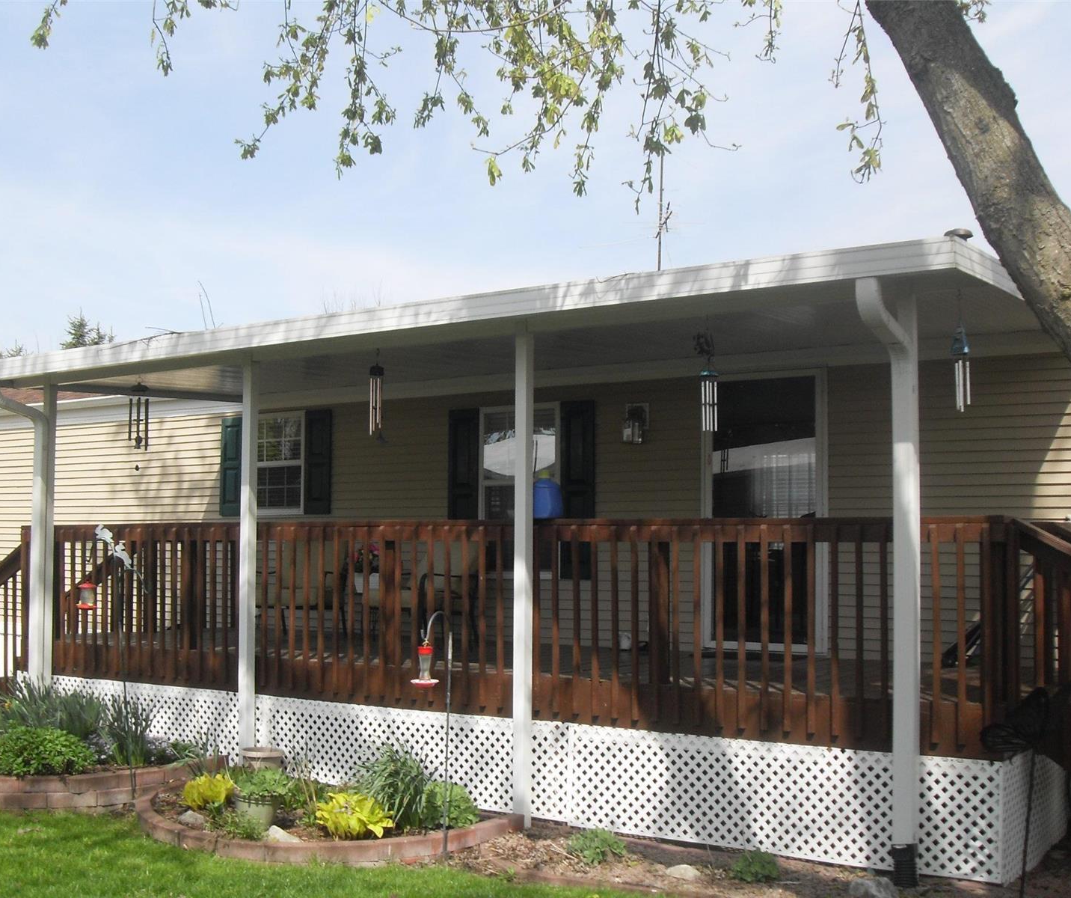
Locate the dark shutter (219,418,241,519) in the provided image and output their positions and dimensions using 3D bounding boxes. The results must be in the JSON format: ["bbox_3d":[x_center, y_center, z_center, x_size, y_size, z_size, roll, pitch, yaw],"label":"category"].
[{"bbox_3d":[-2.706,0.168,11.491,0.308,0.897,0.040,-2,-4,33],"label":"dark shutter"}]

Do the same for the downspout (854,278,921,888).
[{"bbox_3d":[1.678,0.670,6.060,0.105,2.930,0.600,-3,-5,34],"label":"downspout"}]

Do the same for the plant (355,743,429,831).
[{"bbox_3d":[-0.803,1.902,7.200,0.420,0.420,0.400,0,-4,0],"label":"plant"}]

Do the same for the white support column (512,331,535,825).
[{"bbox_3d":[-0.073,0.737,7.443,0.076,2.860,0.076,-3,-5,34],"label":"white support column"}]

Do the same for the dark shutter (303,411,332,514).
[{"bbox_3d":[-1.843,0.107,10.916,0.308,0.897,0.040,-2,-4,33],"label":"dark shutter"}]

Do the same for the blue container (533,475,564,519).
[{"bbox_3d":[0.058,0.295,7.669,0.185,0.260,0.155,-3,-5,34],"label":"blue container"}]

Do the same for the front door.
[{"bbox_3d":[1.546,0.413,8.668,0.808,1.879,0.061,-2,-4,33],"label":"front door"}]

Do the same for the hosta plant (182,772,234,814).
[{"bbox_3d":[-1.967,2.046,7.717,0.310,0.220,0.290,1,-5,-14],"label":"hosta plant"}]

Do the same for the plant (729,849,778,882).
[{"bbox_3d":[1.096,2.095,6.420,0.250,0.145,0.240,0,-4,0],"label":"plant"}]

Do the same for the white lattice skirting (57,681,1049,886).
[{"bbox_3d":[-0.552,2.017,8.825,7.760,0.610,1.500,-3,-5,34],"label":"white lattice skirting"}]

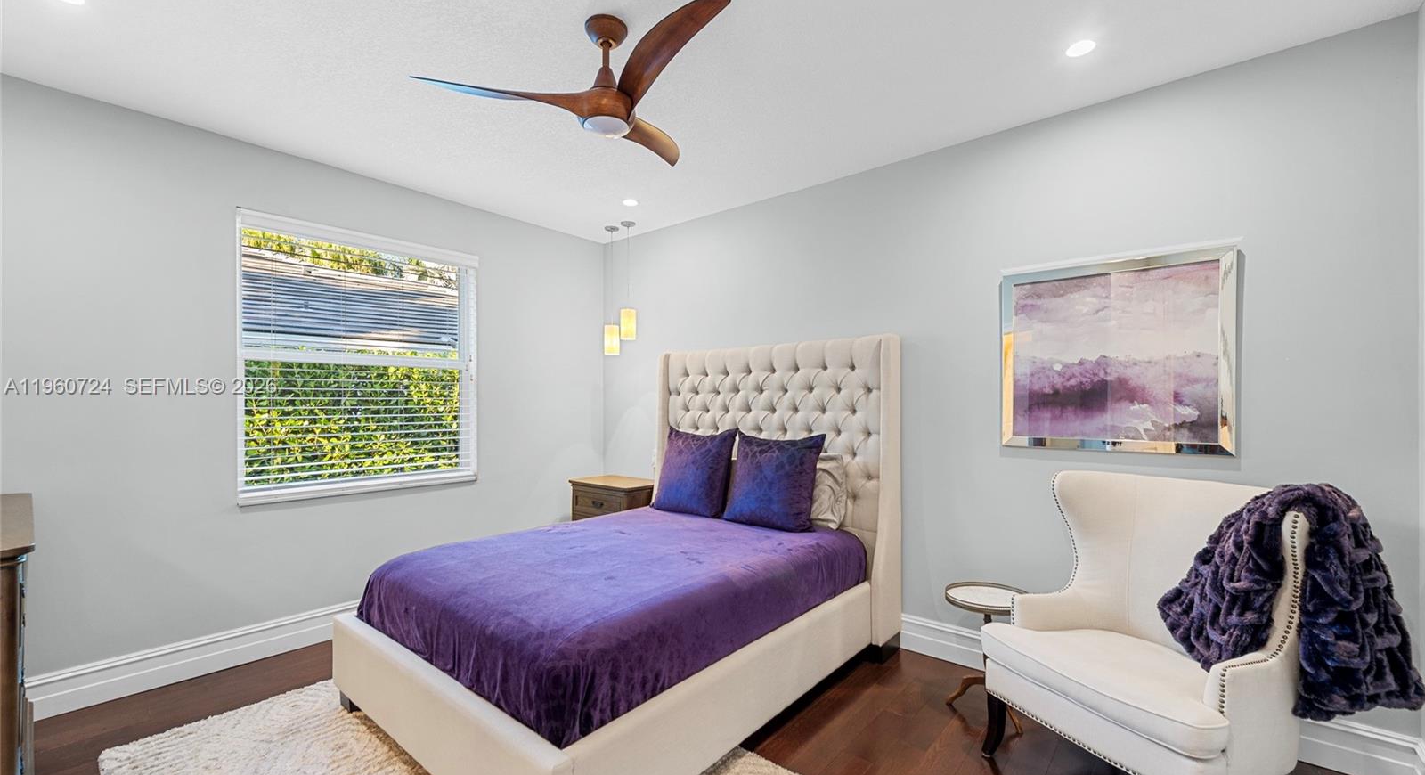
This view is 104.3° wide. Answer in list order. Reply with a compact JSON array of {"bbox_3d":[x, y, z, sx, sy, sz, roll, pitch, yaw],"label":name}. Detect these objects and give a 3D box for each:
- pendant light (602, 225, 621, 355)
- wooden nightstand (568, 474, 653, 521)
[{"bbox_3d":[-0.788,-0.746,4.327,0.115,0.987,0.115,-1,-1,40],"label":"pendant light"},{"bbox_3d":[-0.730,1.122,4.291,0.696,0.782,0.417,-1,-1,40],"label":"wooden nightstand"}]

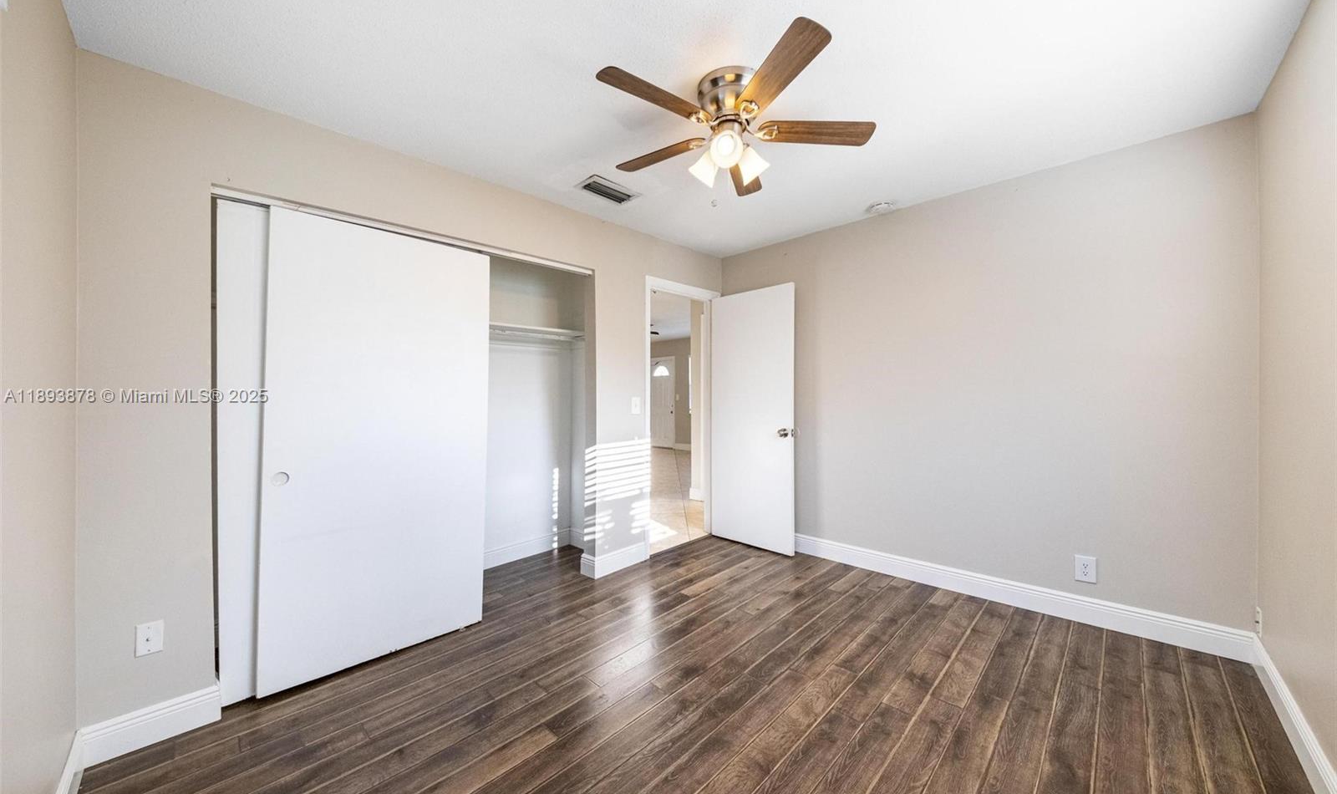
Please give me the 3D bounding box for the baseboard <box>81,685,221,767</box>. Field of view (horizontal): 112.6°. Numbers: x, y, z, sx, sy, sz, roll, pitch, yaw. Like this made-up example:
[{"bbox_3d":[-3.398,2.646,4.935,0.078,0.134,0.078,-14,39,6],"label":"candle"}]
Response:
[{"bbox_3d":[-1.854,1.184,1.615,0.020,0.127,0.327,-1,0,45],"label":"baseboard"}]

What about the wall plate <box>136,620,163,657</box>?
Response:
[{"bbox_3d":[-1.873,0.874,1.609,0.009,0.112,0.067,-1,0,45],"label":"wall plate"}]

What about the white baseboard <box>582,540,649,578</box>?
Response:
[{"bbox_3d":[-0.376,1.160,3.226,0.183,0.143,0.482,-1,0,45],"label":"white baseboard"}]

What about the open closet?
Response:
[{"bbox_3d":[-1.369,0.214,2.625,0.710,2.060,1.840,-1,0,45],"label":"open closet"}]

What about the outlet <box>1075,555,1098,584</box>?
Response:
[{"bbox_3d":[2.200,0.910,2.348,0.085,0.134,0.010,-1,0,45],"label":"outlet"}]

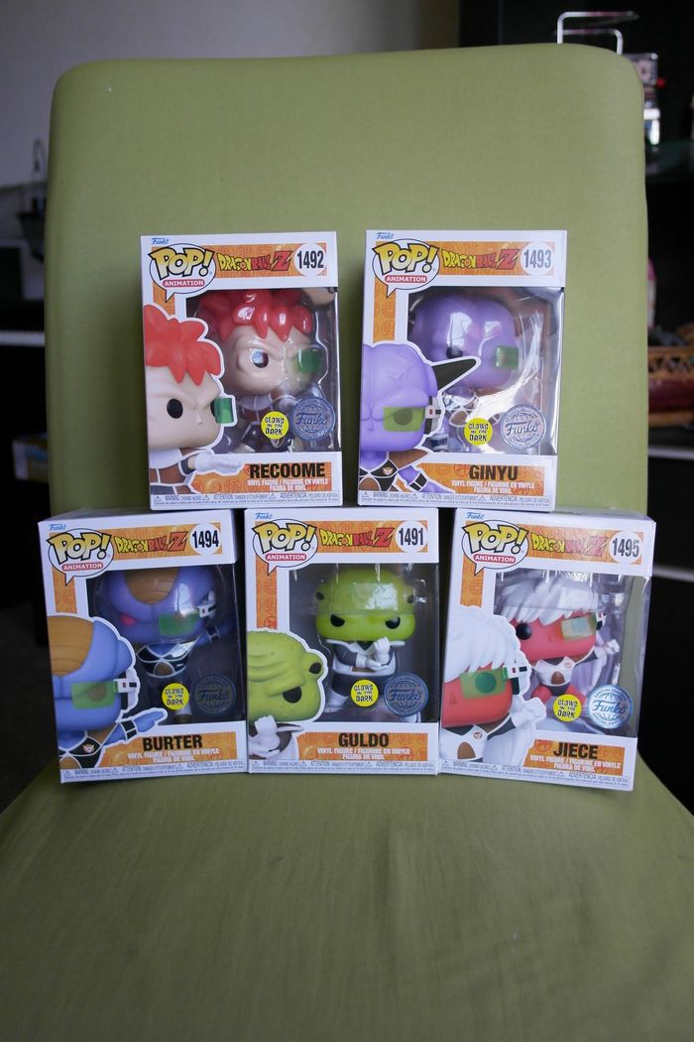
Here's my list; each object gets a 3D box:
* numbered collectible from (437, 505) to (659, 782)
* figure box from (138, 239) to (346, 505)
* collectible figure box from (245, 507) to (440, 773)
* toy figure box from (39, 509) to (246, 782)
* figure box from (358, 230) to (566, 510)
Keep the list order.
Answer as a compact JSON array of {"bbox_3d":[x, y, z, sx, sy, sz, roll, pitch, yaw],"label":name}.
[{"bbox_3d":[0.122,0.073,0.557,0.114,0.160,0.089,4,5,6],"label":"numbered collectible"},{"bbox_3d":[-0.061,-0.091,0.557,0.114,0.160,0.089,-1,4,0],"label":"figure box"},{"bbox_3d":[-0.001,0.070,0.562,0.114,0.160,0.089,0,4,2],"label":"collectible figure box"},{"bbox_3d":[-0.122,0.073,0.567,0.114,0.160,0.089,-3,5,-1],"label":"toy figure box"},{"bbox_3d":[0.071,-0.090,0.548,0.114,0.160,0.089,2,4,6],"label":"figure box"}]

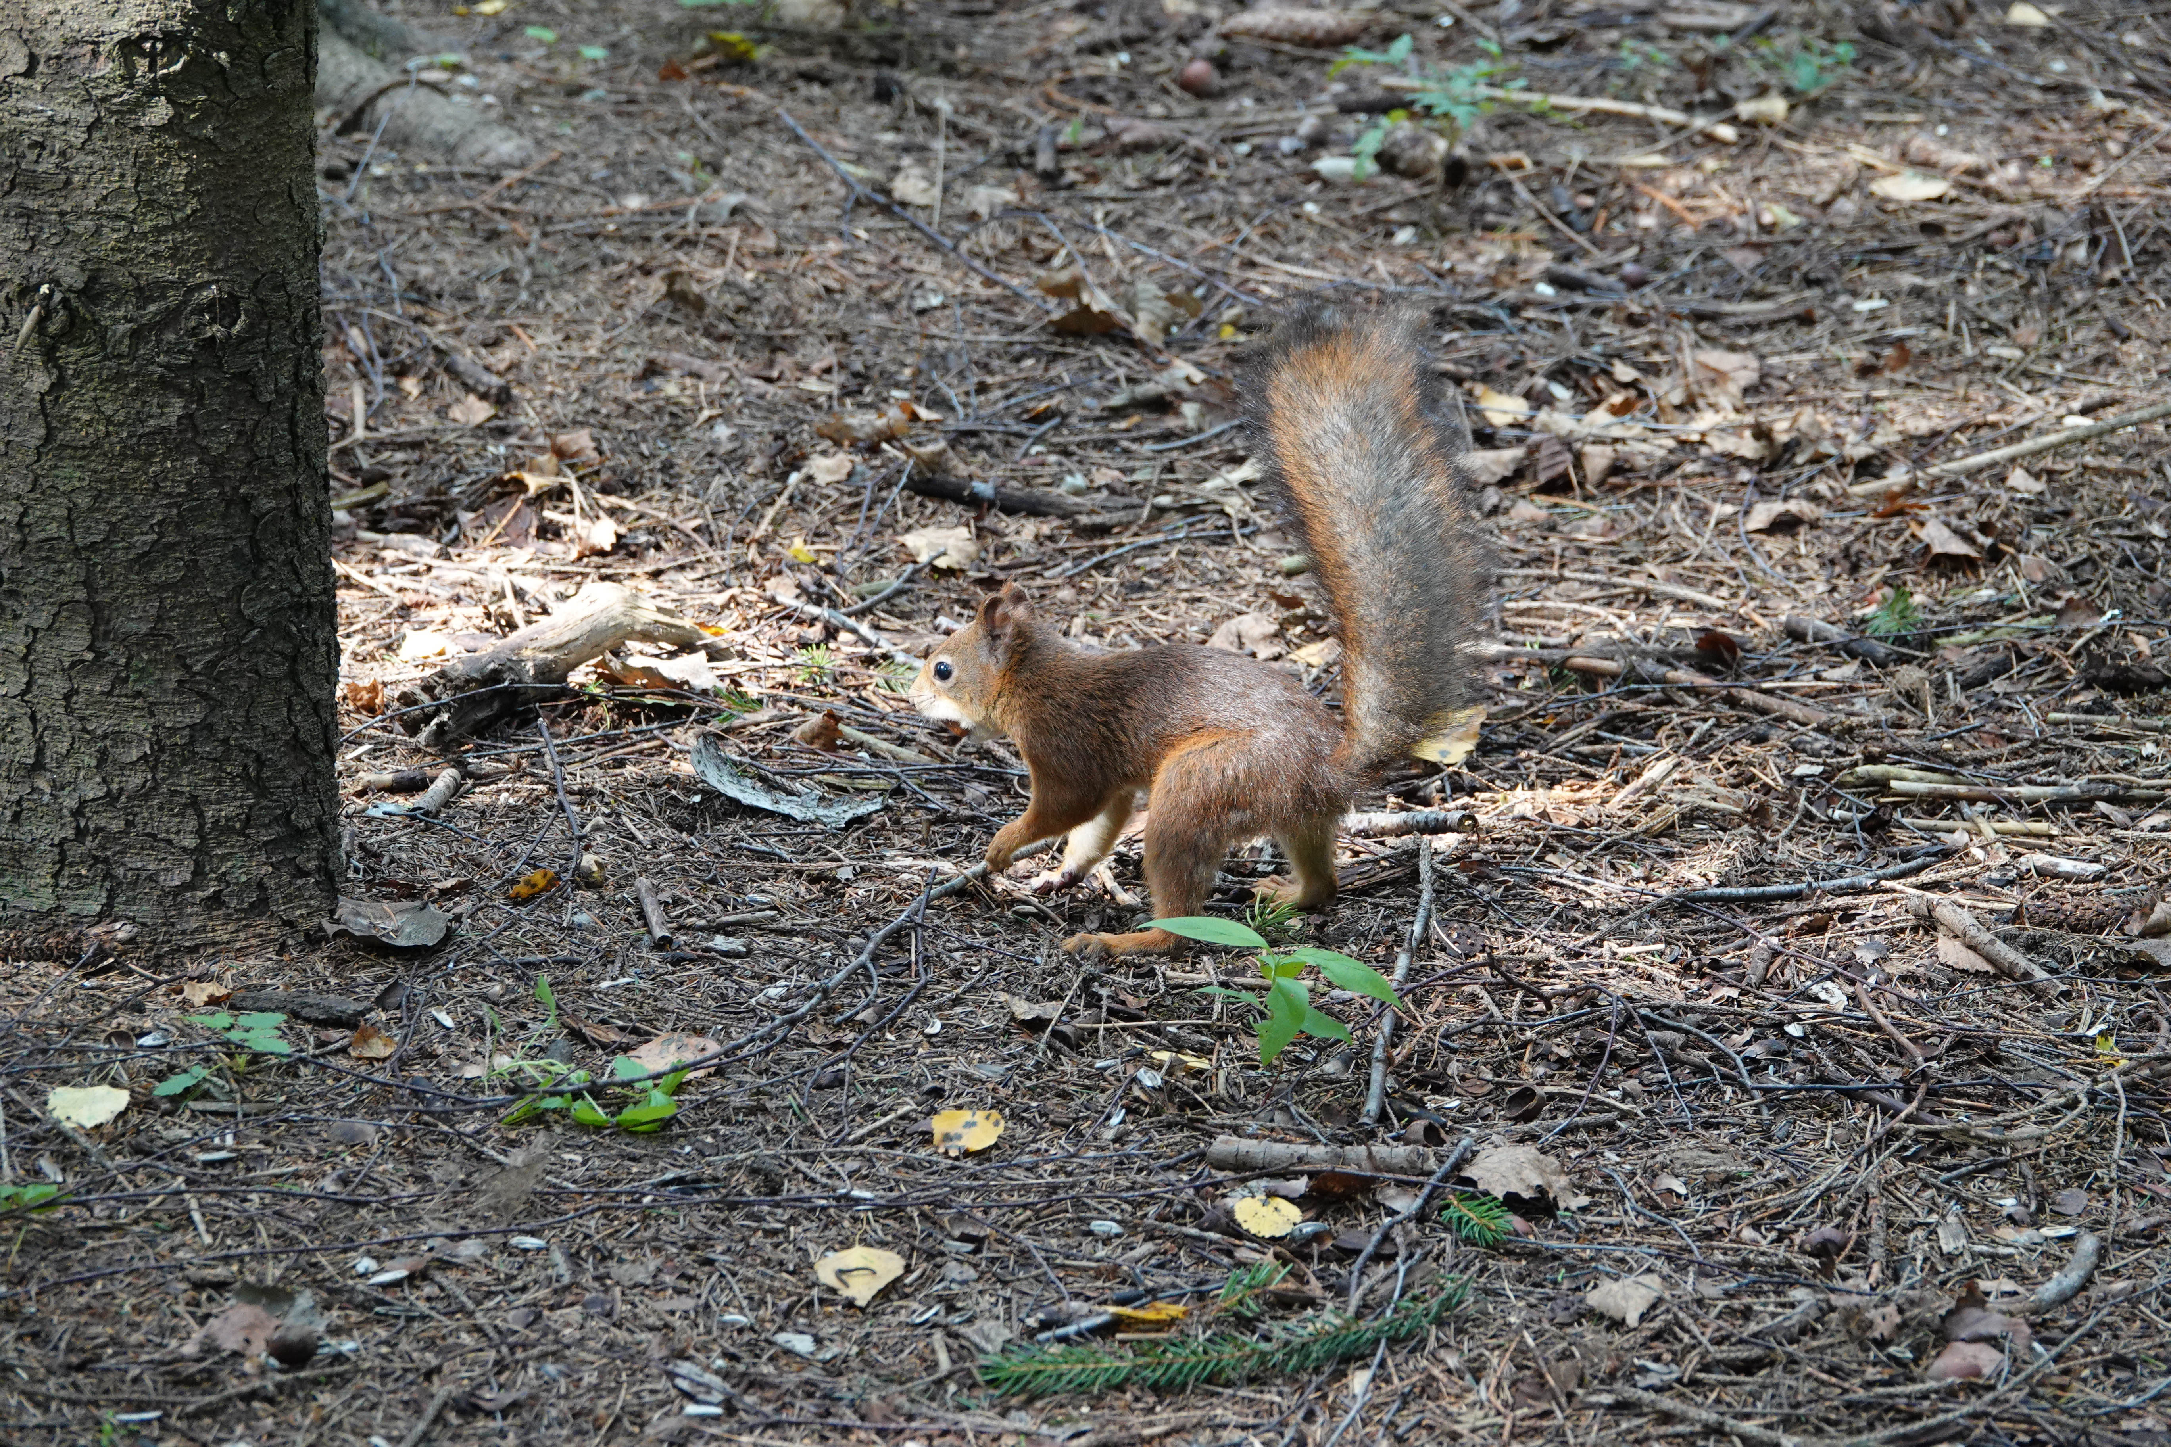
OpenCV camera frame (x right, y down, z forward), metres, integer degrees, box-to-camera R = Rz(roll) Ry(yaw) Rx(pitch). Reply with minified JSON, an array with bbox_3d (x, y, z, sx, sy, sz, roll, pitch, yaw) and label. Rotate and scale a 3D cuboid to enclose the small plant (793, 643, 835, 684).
[{"bbox_3d":[-0.130,-0.028,4.575,0.020,0.013,0.020,1,22,0],"label":"small plant"}]

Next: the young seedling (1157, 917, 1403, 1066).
[{"bbox_3d":[0.085,0.122,4.146,0.104,0.068,0.078,1,22,0],"label":"young seedling"}]

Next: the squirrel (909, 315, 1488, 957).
[{"bbox_3d":[0.047,-0.038,3.945,0.232,0.260,0.090,6,26,13],"label":"squirrel"}]

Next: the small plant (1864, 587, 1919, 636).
[{"bbox_3d":[0.358,-0.050,4.258,0.026,0.016,0.023,0,25,0],"label":"small plant"}]

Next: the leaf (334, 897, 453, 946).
[{"bbox_3d":[-0.314,0.089,4.342,0.056,0.011,0.036,0,21,0],"label":"leaf"}]

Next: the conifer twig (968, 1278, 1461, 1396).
[{"bbox_3d":[0.056,0.254,3.901,0.200,0.020,0.040,-7,22,-17],"label":"conifer twig"}]

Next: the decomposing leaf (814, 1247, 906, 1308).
[{"bbox_3d":[-0.087,0.213,3.702,0.035,0.009,0.036,0,25,0],"label":"decomposing leaf"}]

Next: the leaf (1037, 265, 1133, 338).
[{"bbox_3d":[-0.001,-0.227,5.148,0.051,0.024,0.050,0,21,0],"label":"leaf"}]

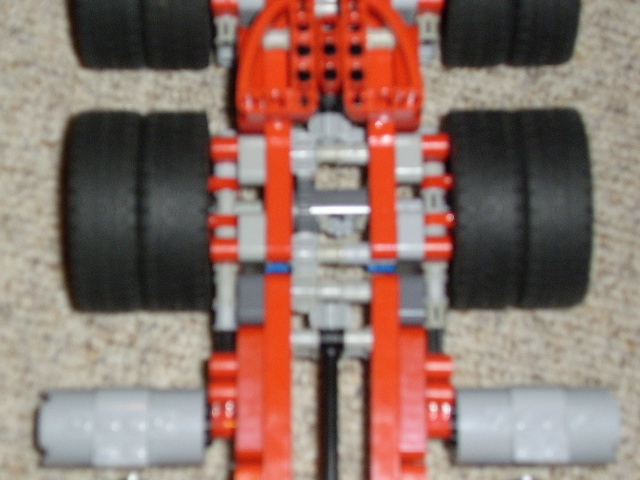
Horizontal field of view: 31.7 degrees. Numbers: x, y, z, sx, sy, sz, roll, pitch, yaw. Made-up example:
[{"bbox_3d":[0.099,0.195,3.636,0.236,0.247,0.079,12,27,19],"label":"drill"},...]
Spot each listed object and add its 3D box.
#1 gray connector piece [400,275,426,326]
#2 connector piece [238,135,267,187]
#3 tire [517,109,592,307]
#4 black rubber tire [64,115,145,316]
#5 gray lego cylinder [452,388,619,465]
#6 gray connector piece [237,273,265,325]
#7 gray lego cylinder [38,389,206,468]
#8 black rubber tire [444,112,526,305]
[{"bbox_3d":[0.028,0.018,0.339,0.008,0.008,0.016,0,80,0],"label":"gray connector piece"},{"bbox_3d":[-0.021,-0.024,0.347,0.008,0.008,0.016,0,80,0],"label":"connector piece"},{"bbox_3d":[0.069,-0.010,0.357,0.020,0.062,0.062,0,80,0],"label":"tire"},{"bbox_3d":[-0.064,-0.009,0.357,0.020,0.062,0.062,0,80,0],"label":"black rubber tire"},{"bbox_3d":[0.063,0.056,0.339,0.048,0.024,0.024,0,80,0],"label":"gray lego cylinder"},{"bbox_3d":[-0.021,0.018,0.339,0.008,0.008,0.016,0,80,0],"label":"gray connector piece"},{"bbox_3d":[-0.057,0.056,0.339,0.048,0.024,0.024,0,80,0],"label":"gray lego cylinder"},{"bbox_3d":[0.049,-0.009,0.357,0.020,0.062,0.062,0,80,0],"label":"black rubber tire"}]

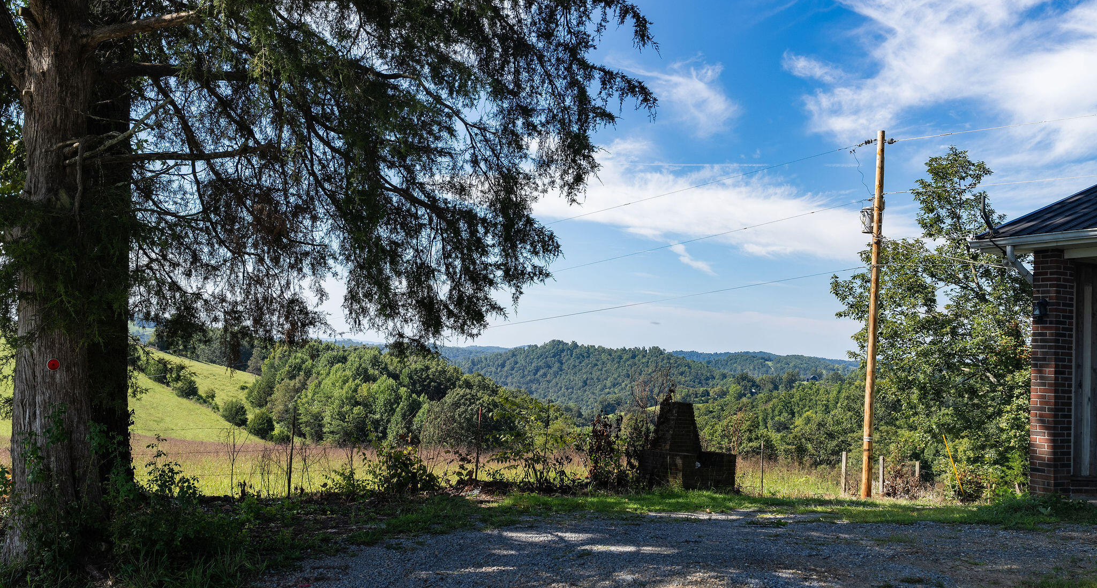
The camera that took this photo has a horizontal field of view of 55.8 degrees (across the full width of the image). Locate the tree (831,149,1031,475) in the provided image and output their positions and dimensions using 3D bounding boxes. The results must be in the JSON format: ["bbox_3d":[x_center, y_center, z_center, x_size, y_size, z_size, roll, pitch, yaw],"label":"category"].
[{"bbox_3d":[11.604,0.757,31.000,6.309,10.237,6.300,3,-4,0],"label":"tree"}]

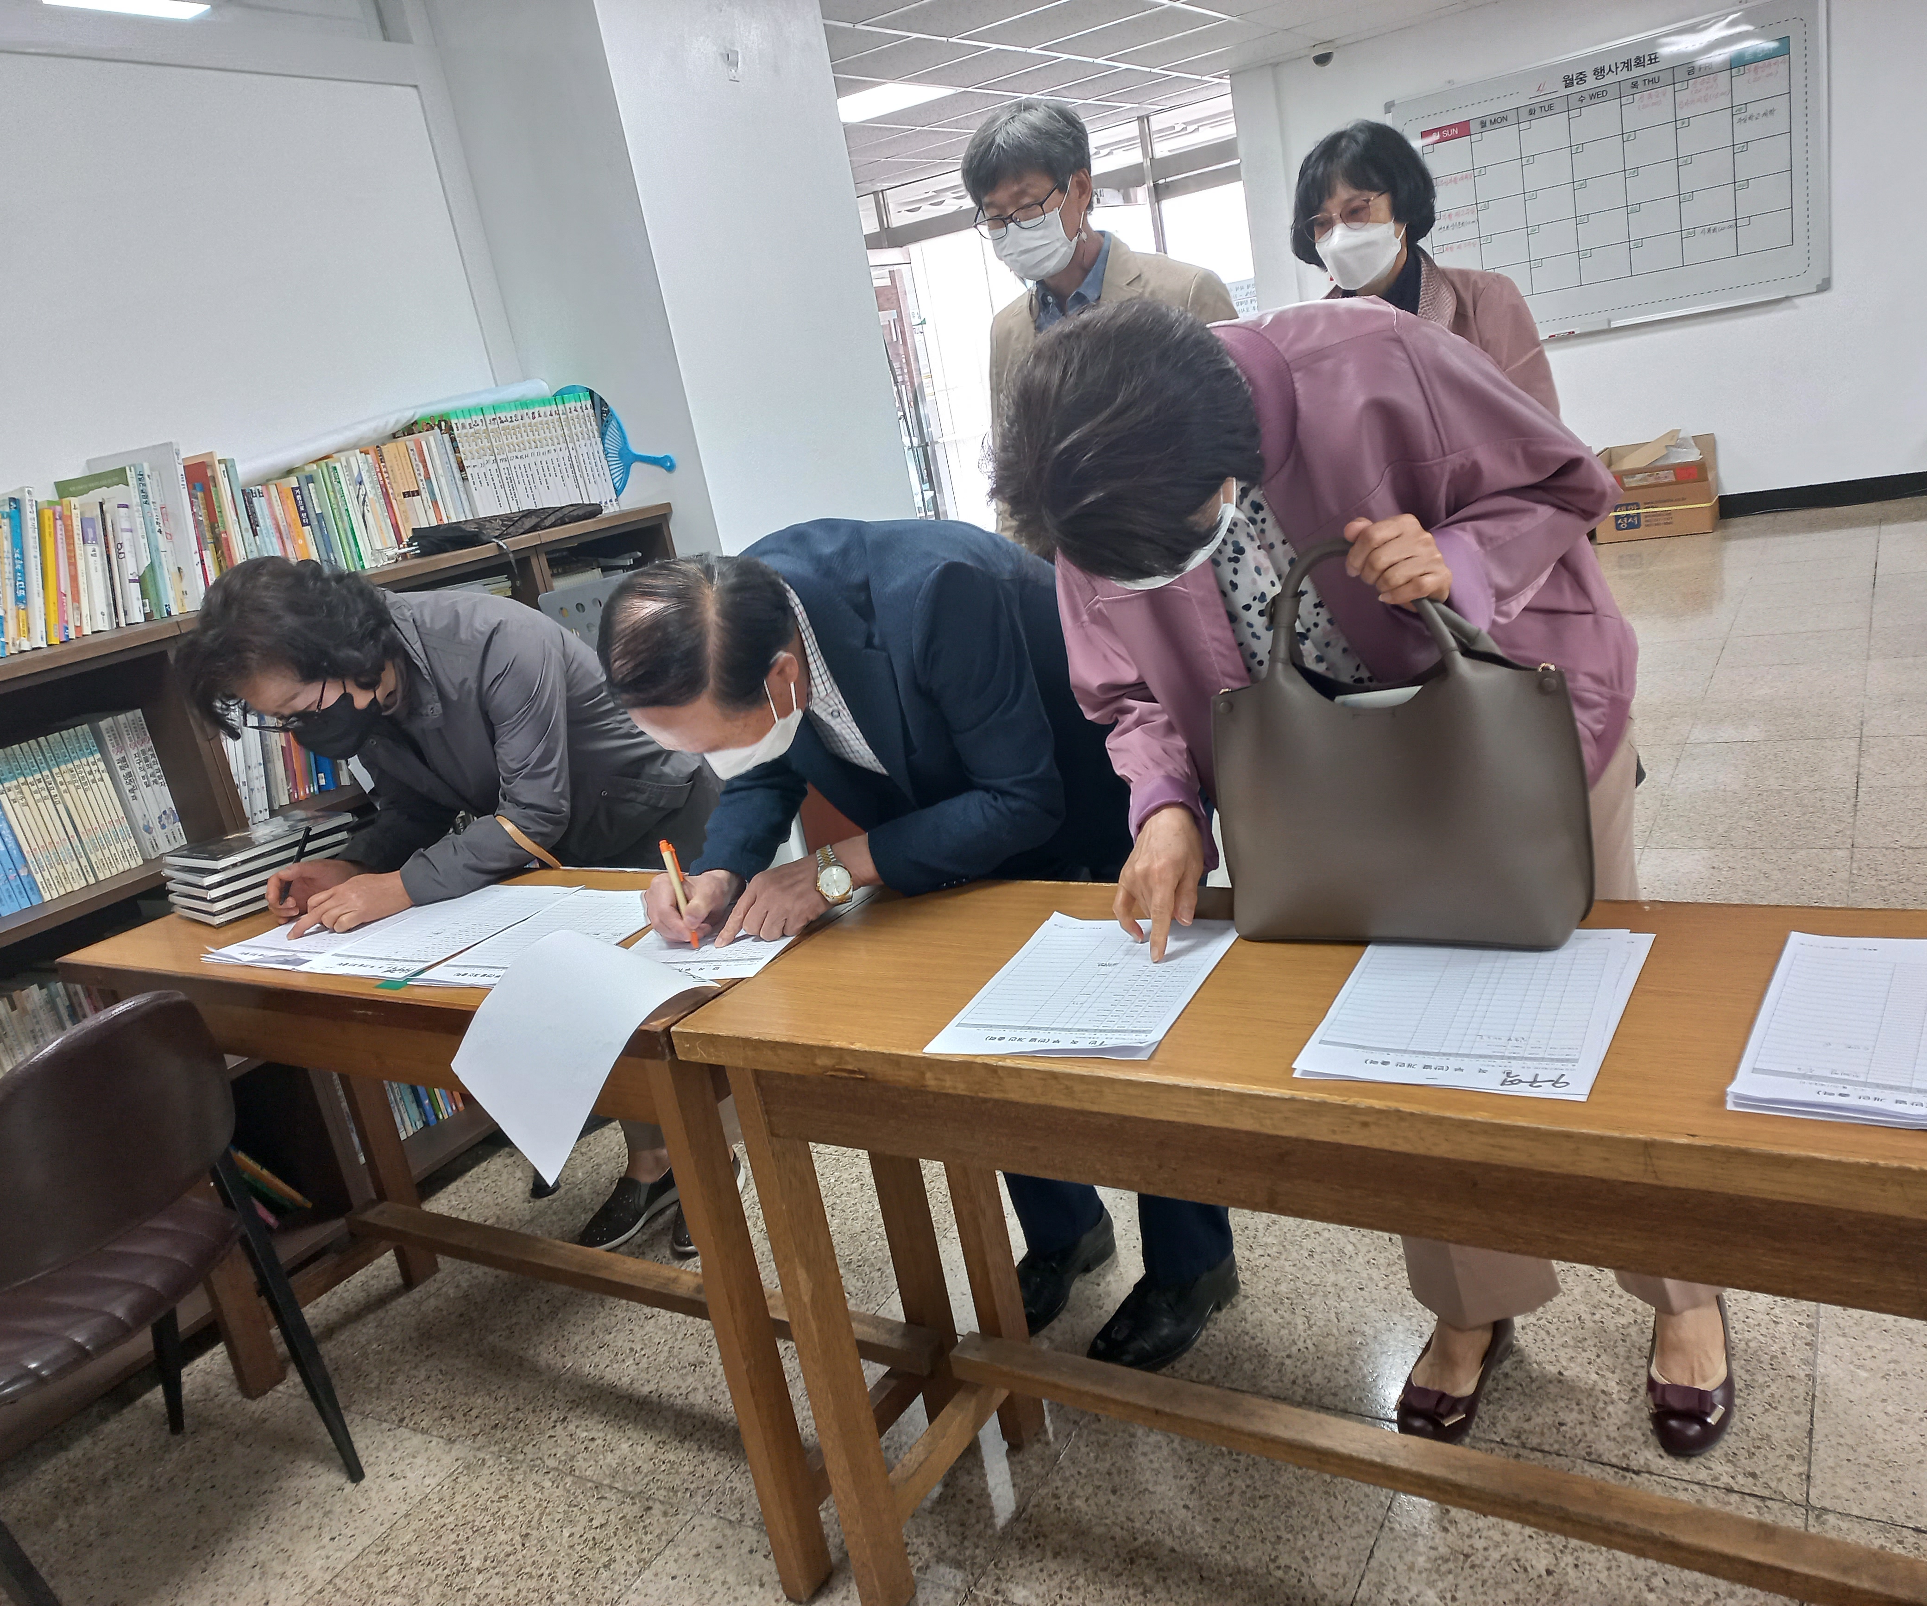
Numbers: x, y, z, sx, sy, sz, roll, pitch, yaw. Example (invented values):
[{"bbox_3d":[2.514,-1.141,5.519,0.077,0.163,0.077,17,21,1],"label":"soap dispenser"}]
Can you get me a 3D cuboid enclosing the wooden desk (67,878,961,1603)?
[{"bbox_3d":[-0.621,0.501,2.112,1.194,0.720,0.405,0,19,34],"label":"wooden desk"}]

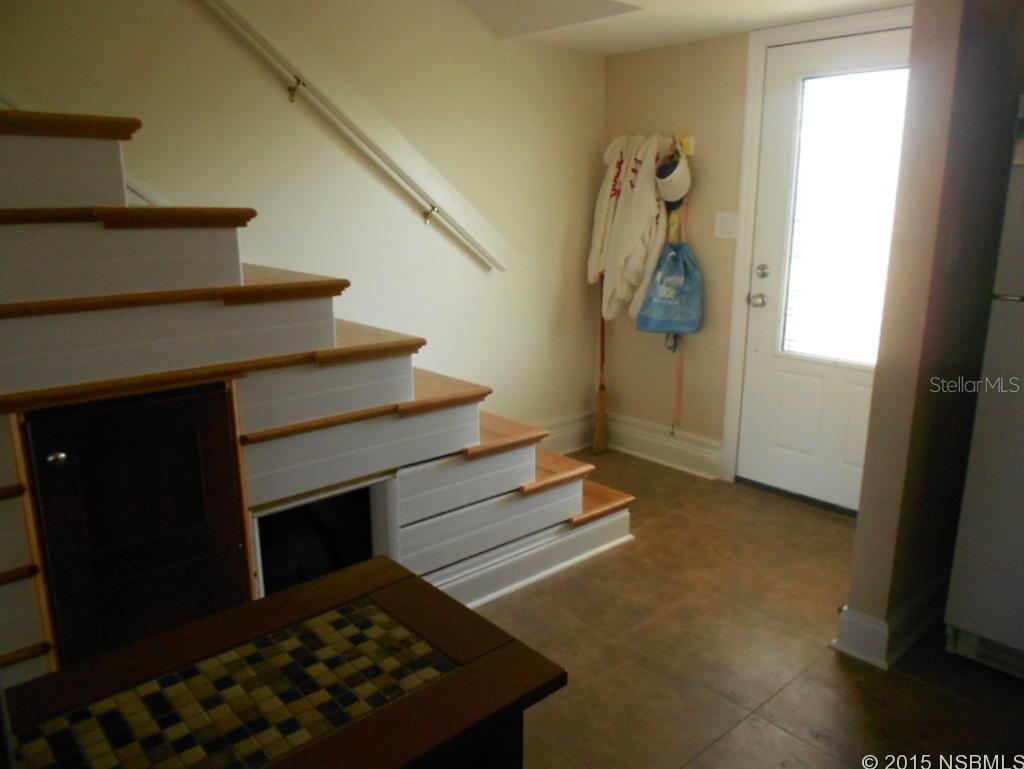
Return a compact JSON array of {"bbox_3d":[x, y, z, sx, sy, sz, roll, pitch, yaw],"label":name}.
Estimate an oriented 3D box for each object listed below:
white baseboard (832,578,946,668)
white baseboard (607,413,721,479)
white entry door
[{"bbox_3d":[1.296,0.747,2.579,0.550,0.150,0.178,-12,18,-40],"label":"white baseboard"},{"bbox_3d":[0.792,0.326,4.262,0.045,0.194,0.815,-12,18,-40],"label":"white baseboard"},{"bbox_3d":[1.467,-0.451,3.377,0.048,2.032,0.914,-12,18,-40],"label":"white entry door"}]

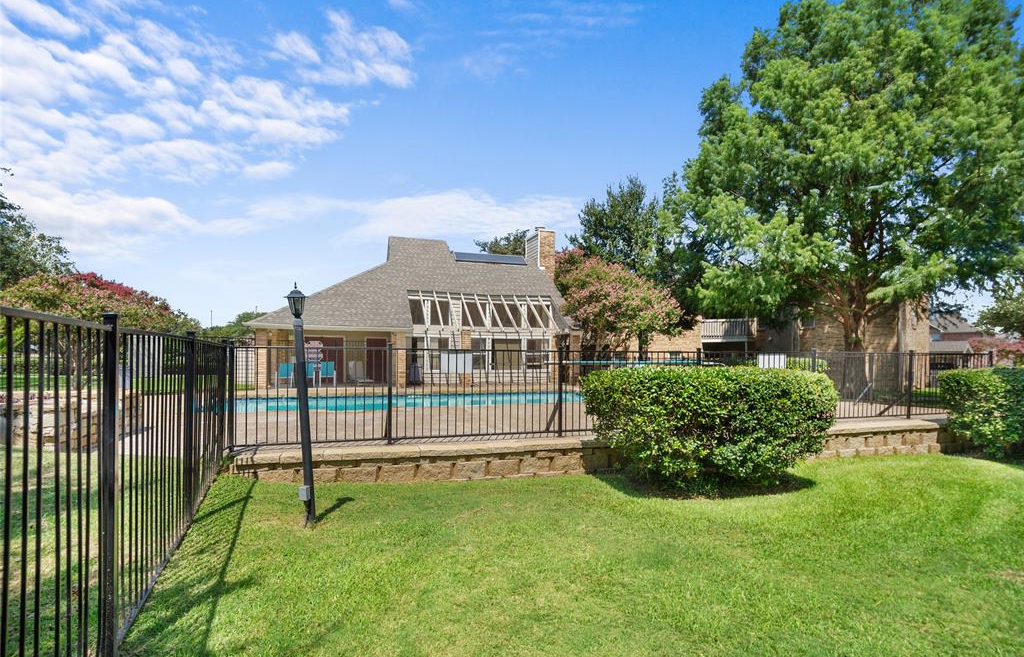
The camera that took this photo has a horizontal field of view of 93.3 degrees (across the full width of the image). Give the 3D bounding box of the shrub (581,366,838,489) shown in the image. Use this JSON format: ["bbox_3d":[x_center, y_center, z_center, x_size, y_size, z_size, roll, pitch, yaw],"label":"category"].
[{"bbox_3d":[2.470,1.200,6.200,3.050,1.450,1.800,1,-2,-12],"label":"shrub"}]

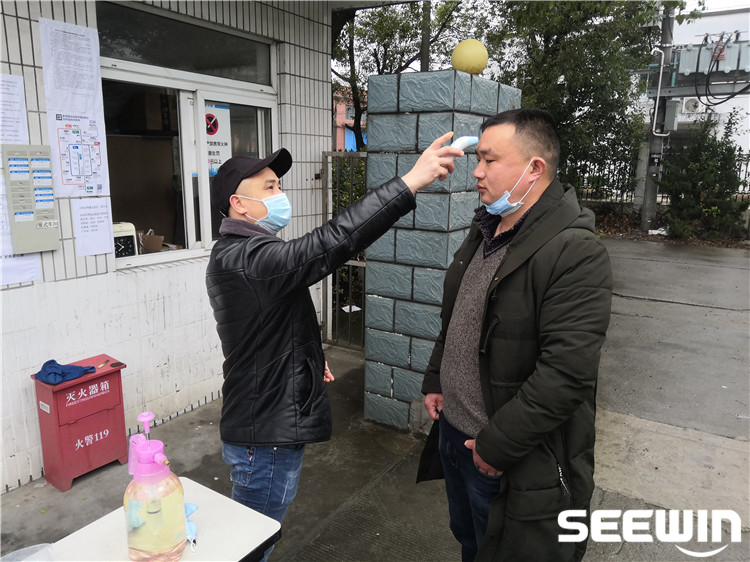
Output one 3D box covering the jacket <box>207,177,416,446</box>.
[{"bbox_3d":[-0.218,0.096,1.795,0.585,0.837,0.570,-2,12,-11],"label":"jacket"}]

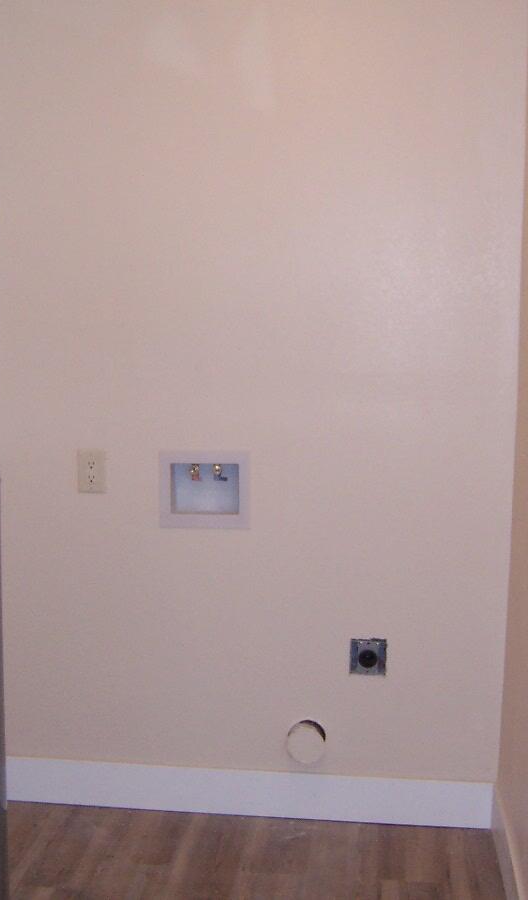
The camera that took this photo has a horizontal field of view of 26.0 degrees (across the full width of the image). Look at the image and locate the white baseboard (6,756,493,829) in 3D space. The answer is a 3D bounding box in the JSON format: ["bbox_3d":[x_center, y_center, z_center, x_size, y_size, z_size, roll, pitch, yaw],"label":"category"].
[{"bbox_3d":[-0.081,0.946,3.155,1.415,0.132,0.014,2,7,6],"label":"white baseboard"}]

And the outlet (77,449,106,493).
[{"bbox_3d":[-0.465,0.059,3.090,0.072,0.115,0.007,2,7,6],"label":"outlet"}]

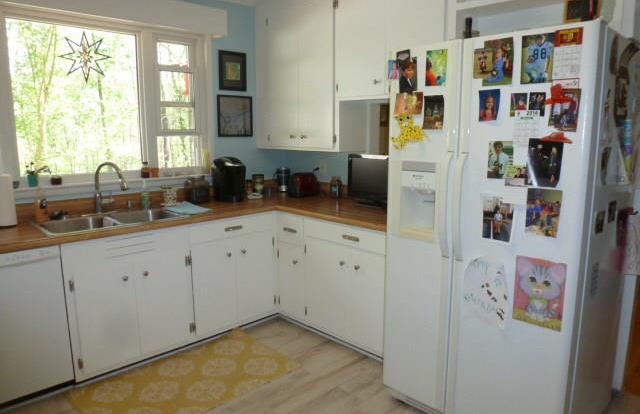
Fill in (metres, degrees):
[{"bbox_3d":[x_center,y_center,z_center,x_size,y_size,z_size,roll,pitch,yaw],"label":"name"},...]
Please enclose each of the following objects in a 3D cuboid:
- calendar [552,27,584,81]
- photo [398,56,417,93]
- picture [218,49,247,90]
[{"bbox_3d":[0.868,-0.535,1.555,0.010,0.168,0.089,-9,13,-42],"label":"calendar"},{"bbox_3d":[0.407,-0.613,2.060,0.097,0.158,0.010,9,13,44],"label":"photo"},{"bbox_3d":[-0.726,-1.136,3.705,0.272,0.325,0.020,-9,13,-44],"label":"picture"}]

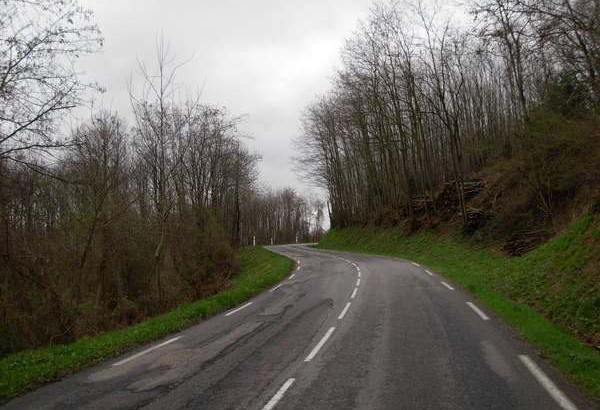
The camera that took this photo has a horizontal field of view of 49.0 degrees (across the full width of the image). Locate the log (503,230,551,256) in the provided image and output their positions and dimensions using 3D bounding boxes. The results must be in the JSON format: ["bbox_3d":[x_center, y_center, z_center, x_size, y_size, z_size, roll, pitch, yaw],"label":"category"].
[{"bbox_3d":[8.778,1.475,25.500,1.563,0.973,1.300,-1,-2,14],"label":"log"}]

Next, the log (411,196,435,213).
[{"bbox_3d":[9.122,0.050,49.000,1.657,1.267,1.500,-1,-2,14],"label":"log"}]

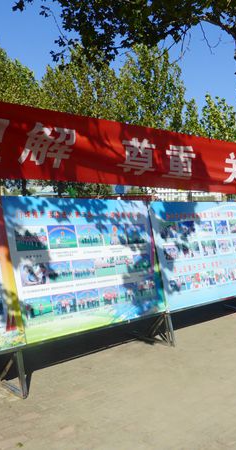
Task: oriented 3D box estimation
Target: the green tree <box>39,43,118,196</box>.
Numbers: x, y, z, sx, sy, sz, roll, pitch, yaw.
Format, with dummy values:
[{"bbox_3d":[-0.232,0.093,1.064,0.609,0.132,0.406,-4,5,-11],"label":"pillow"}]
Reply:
[{"bbox_3d":[-2.051,-4.172,22.640,4.362,10.197,4.362,0,2,0],"label":"green tree"}]

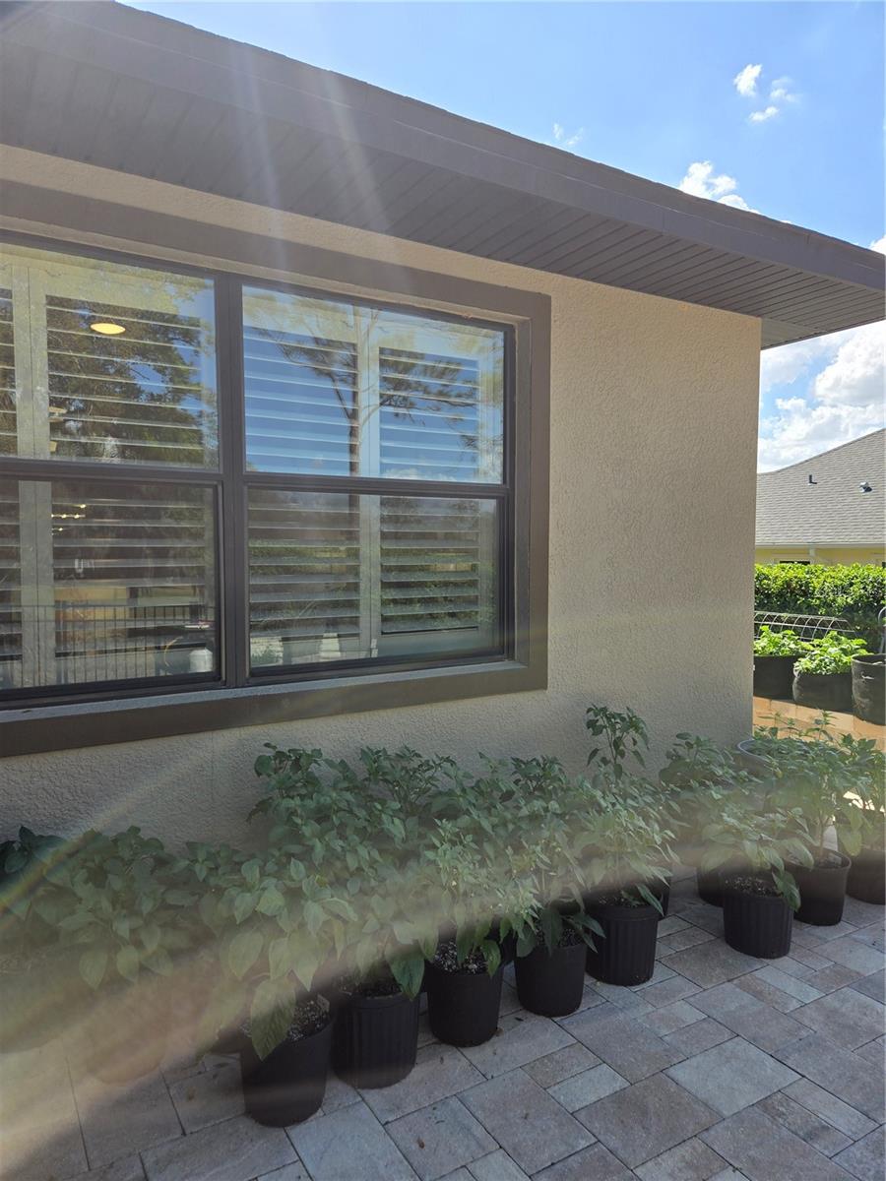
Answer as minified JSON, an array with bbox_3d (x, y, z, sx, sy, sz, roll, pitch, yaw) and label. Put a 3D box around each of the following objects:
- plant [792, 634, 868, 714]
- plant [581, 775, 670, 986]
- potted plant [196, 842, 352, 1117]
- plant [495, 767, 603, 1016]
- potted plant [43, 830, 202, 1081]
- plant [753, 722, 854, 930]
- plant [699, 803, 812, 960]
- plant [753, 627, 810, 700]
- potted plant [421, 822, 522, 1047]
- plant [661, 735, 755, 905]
[{"bbox_3d":[2.725,0.547,5.515,0.500,0.509,0.500,-2,4,-31],"label":"plant"},{"bbox_3d":[0.613,0.954,2.631,0.287,0.647,0.287,0,3,0],"label":"plant"},{"bbox_3d":[-0.442,0.989,2.013,0.380,0.650,0.380,-2,4,-31],"label":"potted plant"},{"bbox_3d":[0.339,0.923,2.466,0.315,0.728,0.315,0,3,0],"label":"plant"},{"bbox_3d":[-0.884,0.984,2.165,0.388,0.647,0.388,-2,4,-31],"label":"potted plant"},{"bbox_3d":[1.384,0.879,3.019,0.365,0.748,0.365,-2,4,-31],"label":"plant"},{"bbox_3d":[1.115,1.012,2.797,0.370,0.508,0.370,-2,4,-31],"label":"plant"},{"bbox_3d":[2.521,0.525,5.970,0.500,0.505,0.500,-2,4,-31],"label":"plant"},{"bbox_3d":[0.086,0.993,2.322,0.275,0.606,0.275,0,3,0],"label":"potted plant"},{"bbox_3d":[1.073,0.920,3.182,0.354,0.651,0.354,0,3,0],"label":"plant"}]

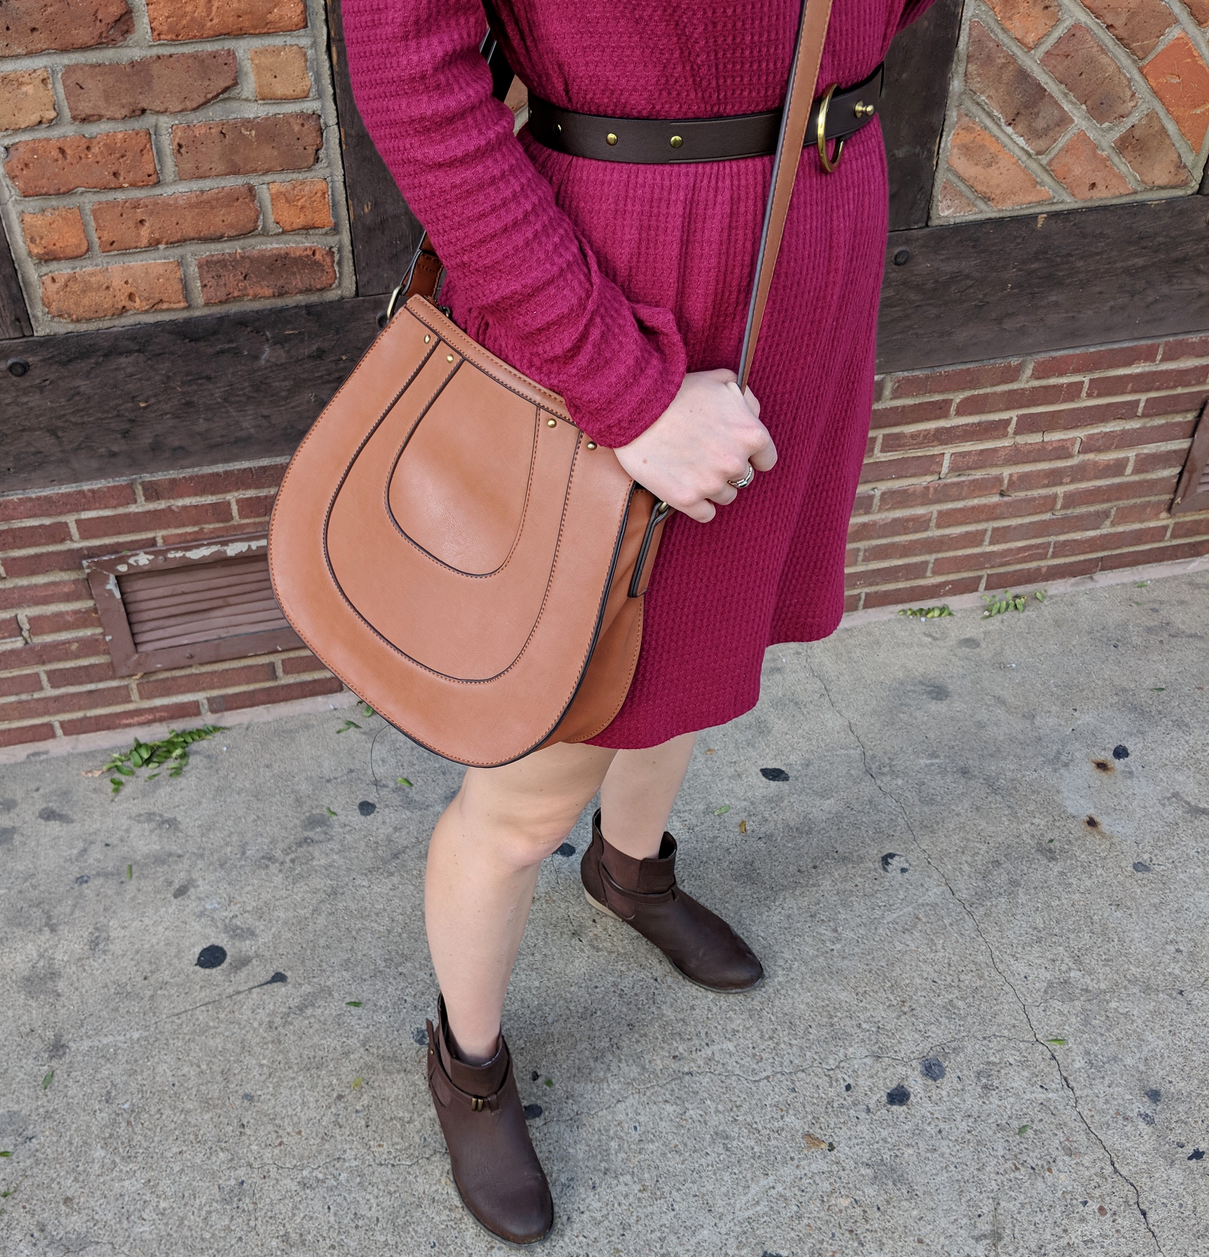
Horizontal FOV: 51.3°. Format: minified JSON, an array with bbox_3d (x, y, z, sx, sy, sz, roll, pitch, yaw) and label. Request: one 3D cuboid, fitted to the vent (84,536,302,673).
[{"bbox_3d":[-0.585,-0.054,1.983,0.400,0.220,0.040,-7,38,-9],"label":"vent"}]

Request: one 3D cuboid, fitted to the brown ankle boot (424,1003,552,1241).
[{"bbox_3d":[-0.143,0.560,1.462,0.094,0.147,0.263,-16,40,-19],"label":"brown ankle boot"}]

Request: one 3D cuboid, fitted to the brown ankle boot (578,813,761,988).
[{"bbox_3d":[0.094,0.368,1.712,0.265,0.149,0.094,28,46,33],"label":"brown ankle boot"}]

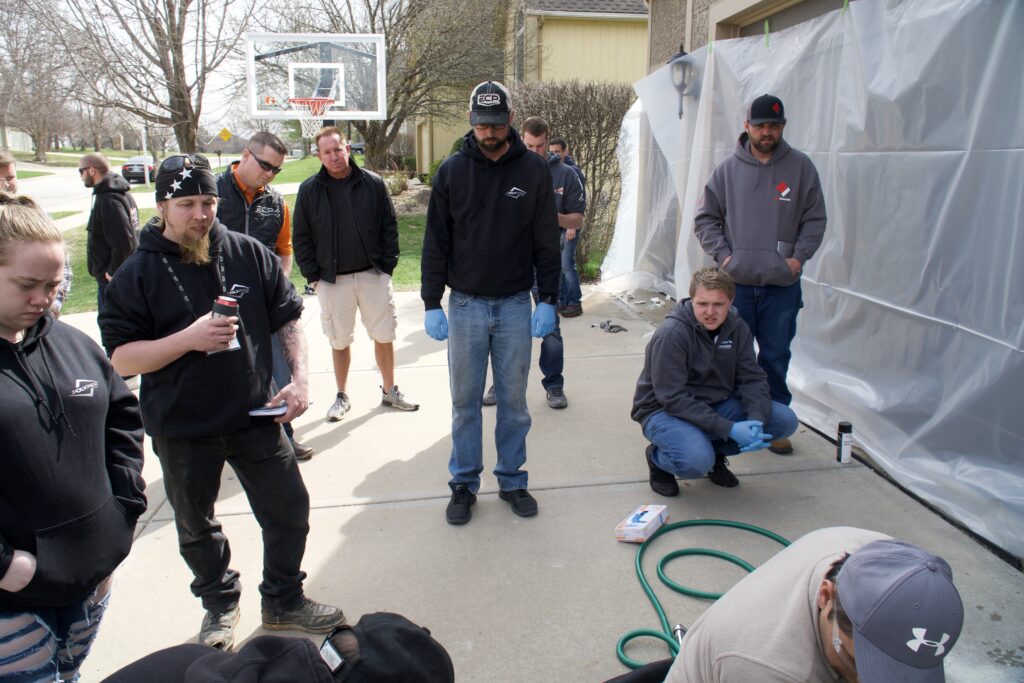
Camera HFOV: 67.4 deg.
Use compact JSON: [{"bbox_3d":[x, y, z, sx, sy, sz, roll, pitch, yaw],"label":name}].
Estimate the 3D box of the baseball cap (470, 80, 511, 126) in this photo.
[{"bbox_3d":[-0.088,-0.960,3.090,0.176,0.145,0.262,0,31,-1],"label":"baseball cap"}]

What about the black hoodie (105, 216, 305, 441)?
[{"bbox_3d":[-0.957,-0.037,2.351,0.600,0.650,0.380,-11,18,-37],"label":"black hoodie"}]

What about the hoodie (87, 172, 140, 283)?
[{"bbox_3d":[-2.983,-0.868,5.750,0.340,0.760,0.520,-2,13,-8],"label":"hoodie"}]

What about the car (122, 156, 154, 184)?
[{"bbox_3d":[-22.952,-10.569,47.200,1.820,1.450,4.700,-6,14,-24],"label":"car"}]

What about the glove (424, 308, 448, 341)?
[{"bbox_3d":[-0.325,-0.077,3.309,0.100,0.142,0.105,3,13,11],"label":"glove"}]

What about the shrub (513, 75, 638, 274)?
[{"bbox_3d":[0.865,-2.108,9.732,1.800,2.380,1.200,-2,14,-8],"label":"shrub"}]

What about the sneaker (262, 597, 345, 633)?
[{"bbox_3d":[-0.733,0.925,2.685,0.295,0.135,0.112,1,13,5],"label":"sneaker"}]

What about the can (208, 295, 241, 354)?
[{"bbox_3d":[-0.776,-0.051,2.080,0.070,0.145,0.070,1,16,-26],"label":"can"}]

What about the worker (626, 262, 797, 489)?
[{"bbox_3d":[0.941,0.142,3.627,0.660,1.000,0.740,-9,17,-32],"label":"worker"}]

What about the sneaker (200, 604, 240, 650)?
[{"bbox_3d":[-1.000,0.934,2.674,0.115,0.130,0.310,-4,15,-15],"label":"sneaker"}]

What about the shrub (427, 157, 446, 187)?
[{"bbox_3d":[-2.513,-5.941,27.000,1.200,1.100,1.100,-2,14,-8],"label":"shrub"}]

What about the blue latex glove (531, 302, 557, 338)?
[{"bbox_3d":[0.136,-0.089,3.319,0.100,0.145,0.105,-2,13,-11],"label":"blue latex glove"}]

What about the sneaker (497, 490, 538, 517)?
[{"bbox_3d":[-0.003,0.676,3.497,0.115,0.120,0.300,-8,16,-27],"label":"sneaker"}]

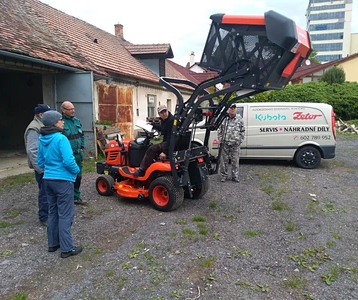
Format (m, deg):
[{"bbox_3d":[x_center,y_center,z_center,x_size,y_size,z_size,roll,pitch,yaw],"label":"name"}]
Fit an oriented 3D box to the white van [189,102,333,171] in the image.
[{"bbox_3d":[1.989,-0.546,9.201,4.780,1.870,1.920,0,7,5],"label":"white van"}]

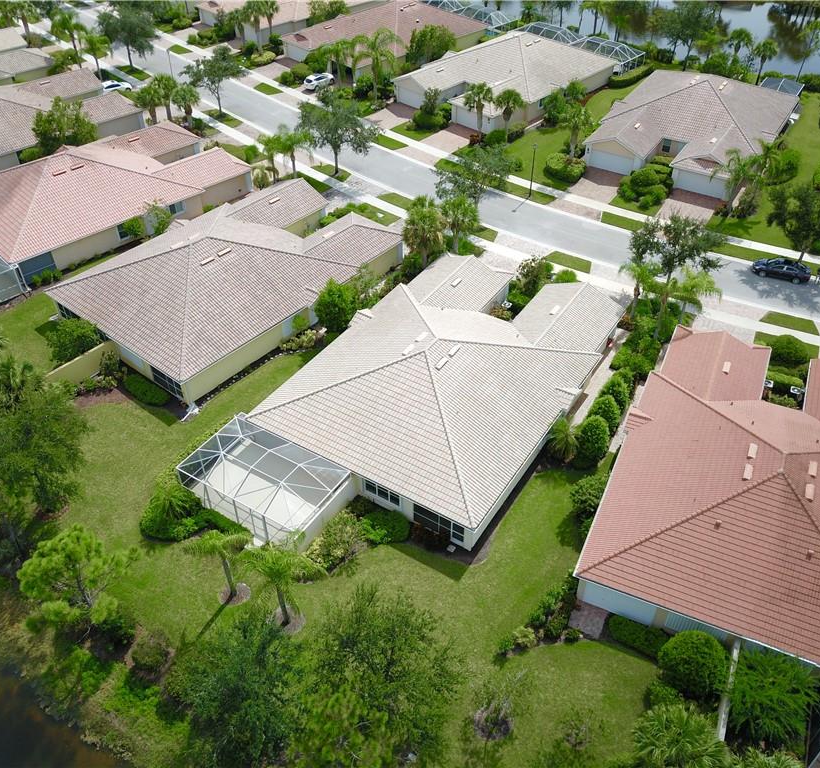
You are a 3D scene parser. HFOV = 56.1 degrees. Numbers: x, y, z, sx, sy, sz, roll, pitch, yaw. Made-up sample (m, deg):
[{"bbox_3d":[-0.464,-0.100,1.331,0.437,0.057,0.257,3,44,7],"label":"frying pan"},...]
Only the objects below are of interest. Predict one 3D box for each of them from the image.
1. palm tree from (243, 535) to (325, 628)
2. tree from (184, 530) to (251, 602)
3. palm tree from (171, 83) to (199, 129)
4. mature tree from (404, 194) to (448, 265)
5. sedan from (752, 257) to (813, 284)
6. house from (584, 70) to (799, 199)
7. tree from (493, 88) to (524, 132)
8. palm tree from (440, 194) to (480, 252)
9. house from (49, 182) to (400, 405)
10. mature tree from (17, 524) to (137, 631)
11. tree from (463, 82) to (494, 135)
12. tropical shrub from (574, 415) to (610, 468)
[{"bbox_3d":[-6.608,10.868,40.772,4.345,6.306,4.345,0,41,0],"label":"palm tree"},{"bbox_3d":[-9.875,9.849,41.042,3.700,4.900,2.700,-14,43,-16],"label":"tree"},{"bbox_3d":[-26.391,-32.872,91.249,3.426,5.276,3.426,0,41,0],"label":"palm tree"},{"bbox_3d":[1.295,-12.674,65.299,3.700,6.950,3.700,1,41,1],"label":"mature tree"},{"bbox_3d":[33.087,-10.150,68.041,4.780,1.460,1.840,18,45,20],"label":"sedan"},{"bbox_3d":[32.573,-30.751,87.723,17.450,6.322,25.227,23,46,24],"label":"house"},{"bbox_3d":[10.920,-29.711,85.676,3.500,5.840,3.500,5,41,5],"label":"tree"},{"bbox_3d":[4.286,-13.802,67.624,3.290,5.630,3.290,3,41,3],"label":"palm tree"},{"bbox_3d":[-14.325,-10.326,62.998,16.950,6.200,24.620,29,48,28],"label":"house"},{"bbox_3d":[-17.093,11.245,40.800,5.759,8.021,5.759,-2,41,0],"label":"mature tree"},{"bbox_3d":[7.925,-31.836,89.771,3.681,6.360,3.681,-2,41,0],"label":"tree"},{"bbox_3d":[12.064,3.657,50.956,2.290,3.912,2.290,-2,41,0],"label":"tropical shrub"}]

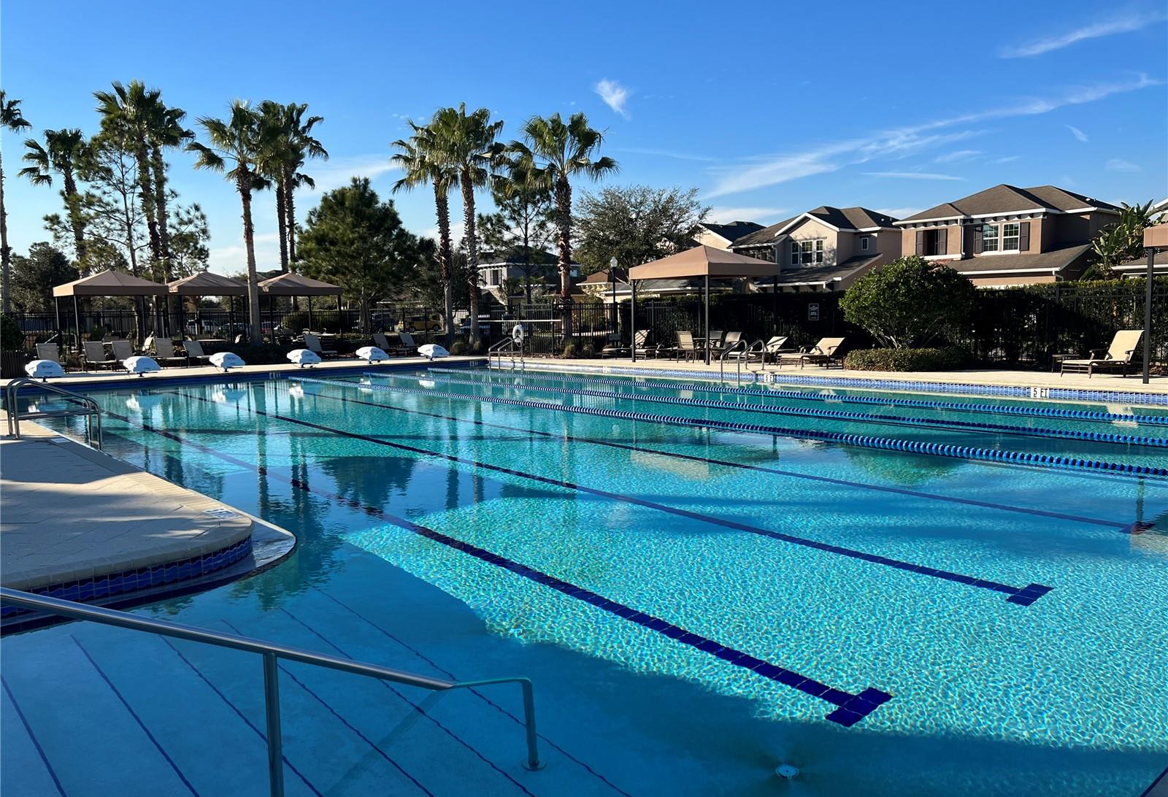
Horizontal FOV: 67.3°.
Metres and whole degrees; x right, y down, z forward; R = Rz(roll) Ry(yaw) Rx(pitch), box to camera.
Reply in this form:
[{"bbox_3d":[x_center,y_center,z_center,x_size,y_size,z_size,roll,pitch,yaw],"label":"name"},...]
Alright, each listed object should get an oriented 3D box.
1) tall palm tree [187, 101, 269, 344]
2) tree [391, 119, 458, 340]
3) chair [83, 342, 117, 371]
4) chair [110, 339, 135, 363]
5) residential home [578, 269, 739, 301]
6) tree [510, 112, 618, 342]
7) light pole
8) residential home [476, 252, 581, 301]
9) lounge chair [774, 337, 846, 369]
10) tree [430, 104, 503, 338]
[{"bbox_3d":[-12.894,-6.101,31.862,3.000,9.124,3.000,-6,7,-40],"label":"tall palm tree"},{"bbox_3d":[-6.211,-6.913,36.996,3.300,9.440,3.300,-2,6,-9],"label":"tree"},{"bbox_3d":[-14.173,-1.258,25.709,0.670,0.880,1.720,-6,7,-40],"label":"chair"},{"bbox_3d":[-13.588,-1.314,26.207,0.670,0.880,1.720,-6,7,-40],"label":"chair"},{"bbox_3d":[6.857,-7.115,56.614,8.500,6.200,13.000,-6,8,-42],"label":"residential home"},{"bbox_3d":[-0.731,-5.880,31.377,3.800,8.410,3.800,-1,6,-1],"label":"tree"},{"bbox_3d":[1.482,-4.843,43.236,0.420,4.210,0.420,-1,6,0],"label":"light pole"},{"bbox_3d":[-5.587,-9.887,77.412,10.400,8.000,9.500,-6,8,-42],"label":"residential home"},{"bbox_3d":[5.639,-1.150,21.724,1.920,0.760,0.680,-6,7,-40],"label":"lounge chair"},{"bbox_3d":[-4.794,-7.048,36.181,3.200,9.830,3.200,-1,6,-7],"label":"tree"}]

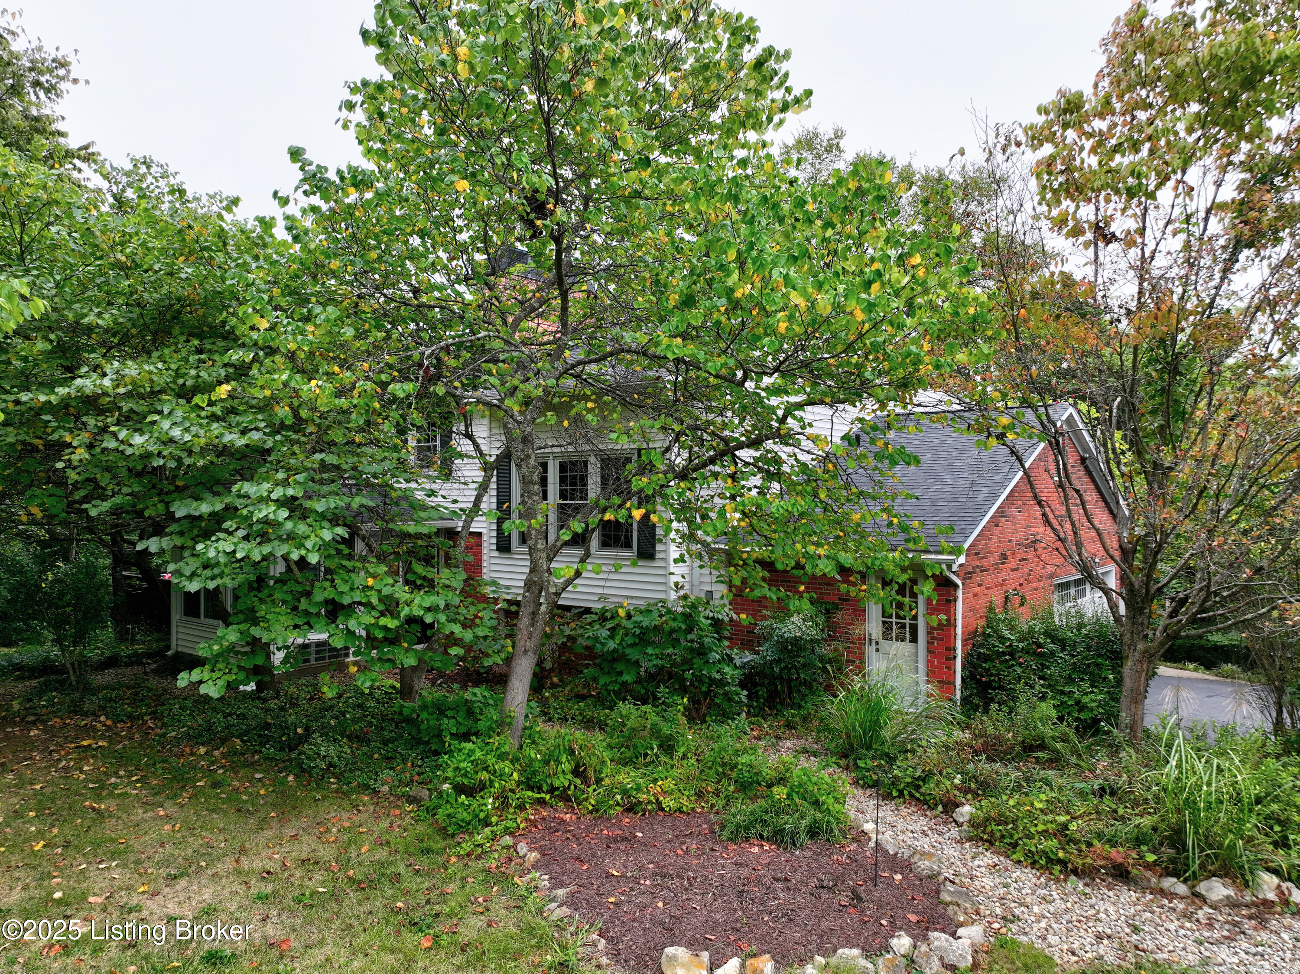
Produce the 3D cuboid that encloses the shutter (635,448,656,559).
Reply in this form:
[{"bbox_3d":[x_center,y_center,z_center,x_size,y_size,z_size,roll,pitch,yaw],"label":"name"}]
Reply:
[{"bbox_3d":[-0.051,0.276,14.500,0.375,1.780,0.045,-1,-1,39],"label":"shutter"}]

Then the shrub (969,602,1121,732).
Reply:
[{"bbox_3d":[5.794,2.606,13.313,1.600,1.600,2.000,-1,-1,39],"label":"shrub"}]

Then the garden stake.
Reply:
[{"bbox_3d":[1.935,2.896,7.650,0.025,0.990,0.025,1,-1,0],"label":"garden stake"}]

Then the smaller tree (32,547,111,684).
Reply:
[{"bbox_3d":[-10.000,2.230,15.600,1.250,2.350,1.250,0,0,-33],"label":"smaller tree"}]

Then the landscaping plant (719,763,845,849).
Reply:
[{"bbox_3d":[1.319,3.134,8.974,1.270,0.460,1.050,0,-1,0],"label":"landscaping plant"}]

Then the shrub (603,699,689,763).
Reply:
[{"bbox_3d":[-0.052,3.068,11.505,1.080,0.640,0.920,0,-1,0],"label":"shrub"}]

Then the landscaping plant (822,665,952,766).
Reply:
[{"bbox_3d":[3.027,2.833,11.559,1.550,1.100,1.350,0,-1,14],"label":"landscaping plant"}]

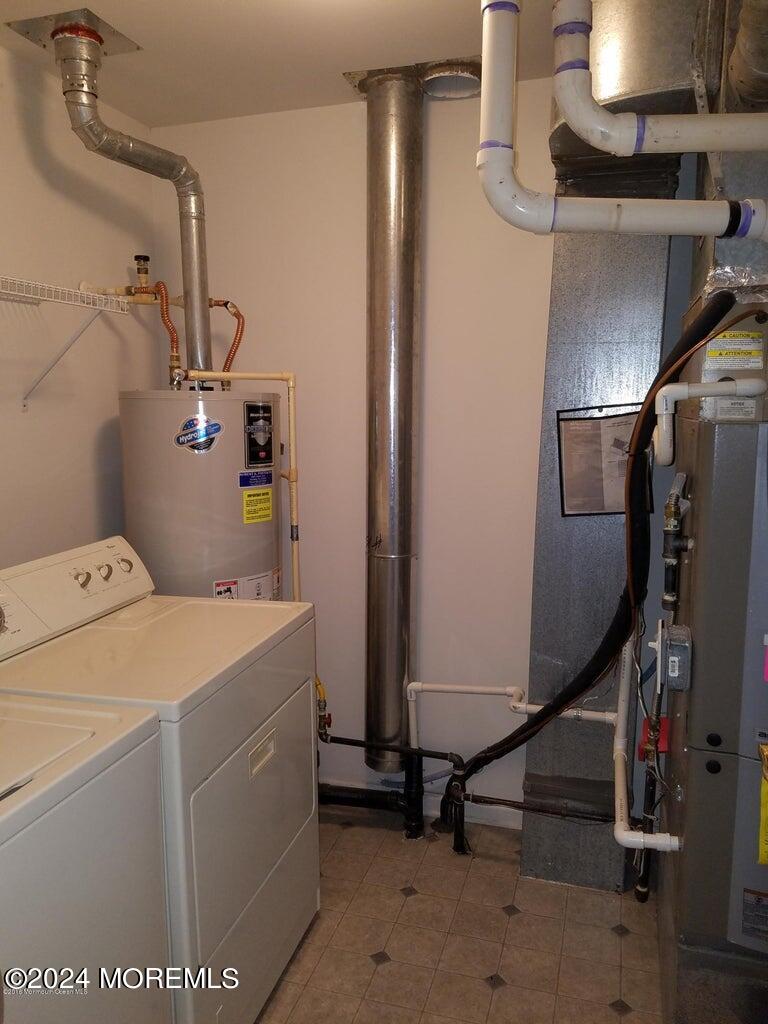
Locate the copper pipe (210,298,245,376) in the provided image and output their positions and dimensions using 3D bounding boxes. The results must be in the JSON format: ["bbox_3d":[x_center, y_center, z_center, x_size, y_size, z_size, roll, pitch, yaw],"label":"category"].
[{"bbox_3d":[-0.517,-0.577,2.543,0.122,0.265,0.060,2,7,17],"label":"copper pipe"}]

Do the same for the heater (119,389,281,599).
[{"bbox_3d":[-0.594,0.354,2.583,0.510,1.490,0.510,5,8,36],"label":"heater"}]

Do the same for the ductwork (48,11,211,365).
[{"bbox_3d":[-0.728,-0.874,2.300,0.460,0.900,0.125,-6,9,-44],"label":"ductwork"}]

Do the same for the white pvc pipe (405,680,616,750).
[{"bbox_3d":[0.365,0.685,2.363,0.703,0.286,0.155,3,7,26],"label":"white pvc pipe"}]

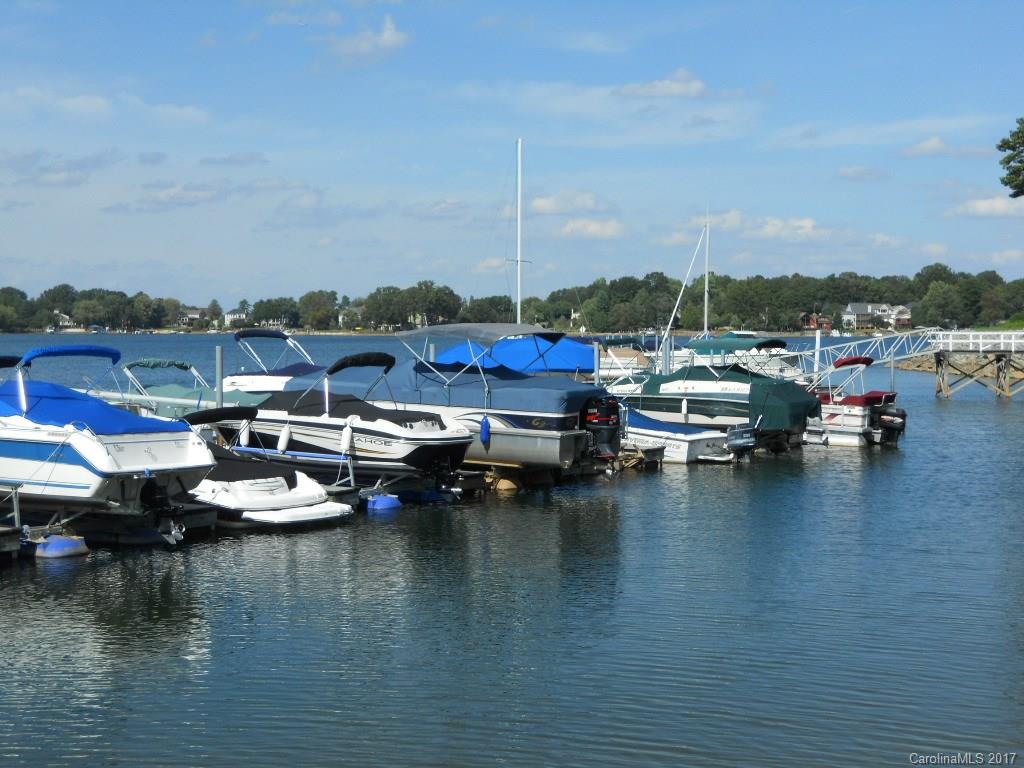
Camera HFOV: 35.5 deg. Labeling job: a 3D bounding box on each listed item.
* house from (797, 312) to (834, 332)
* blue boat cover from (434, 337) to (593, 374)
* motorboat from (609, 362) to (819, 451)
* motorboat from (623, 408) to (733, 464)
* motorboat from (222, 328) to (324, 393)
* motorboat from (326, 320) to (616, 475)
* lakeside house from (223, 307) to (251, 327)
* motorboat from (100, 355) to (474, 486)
[{"bbox_3d":[113.998,-23.145,599.557,12.000,7.300,9.500,0,2,5],"label":"house"},{"bbox_3d":[0.228,-1.020,55.999,5.600,1.400,2.500,1,2,33],"label":"blue boat cover"},{"bbox_3d":[4.656,0.483,41.032,6.400,2.050,2.400,1,2,30],"label":"motorboat"},{"bbox_3d":[2.627,1.159,37.455,4.800,1.350,1.900,1,2,36],"label":"motorboat"},{"bbox_3d":[-5.572,-0.268,46.019,6.200,2.400,2.400,1,2,33],"label":"motorboat"},{"bbox_3d":[-0.922,0.213,33.060,7.200,2.850,2.500,1,2,30],"label":"motorboat"},{"bbox_3d":[-125.901,-30.664,729.373,12.000,9.000,9.500,0,2,5],"label":"lakeside house"},{"bbox_3d":[-3.821,0.599,31.193,6.200,2.450,2.450,1,2,33],"label":"motorboat"}]

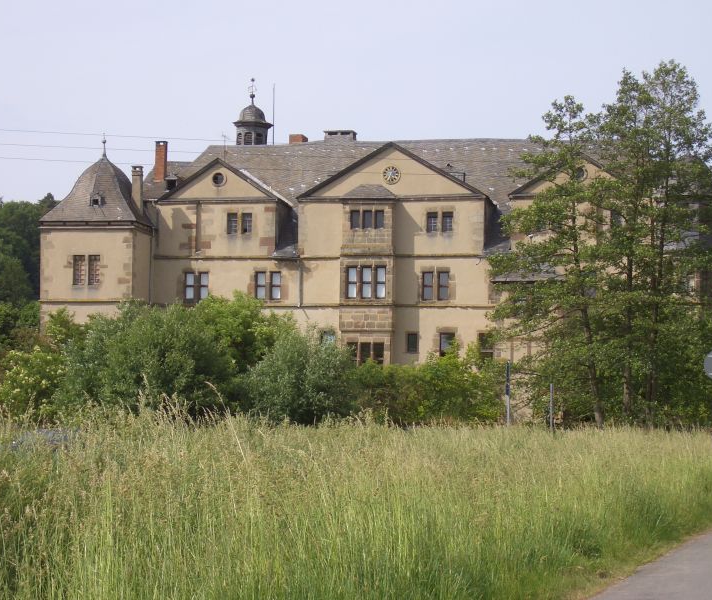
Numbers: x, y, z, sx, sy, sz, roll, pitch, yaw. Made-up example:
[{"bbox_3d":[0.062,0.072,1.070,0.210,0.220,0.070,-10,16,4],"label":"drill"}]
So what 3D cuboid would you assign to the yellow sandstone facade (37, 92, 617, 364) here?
[{"bbox_3d":[-0.970,-2.181,117.037,40.144,19.500,10.000,0,-3,15],"label":"yellow sandstone facade"}]

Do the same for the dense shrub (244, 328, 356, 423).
[{"bbox_3d":[-1.881,2.789,57.408,3.766,3.667,3.500,0,-3,0],"label":"dense shrub"}]

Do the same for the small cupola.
[{"bbox_3d":[-7.663,-13.848,126.621,2.800,5.145,2.800,0,-3,15],"label":"small cupola"}]

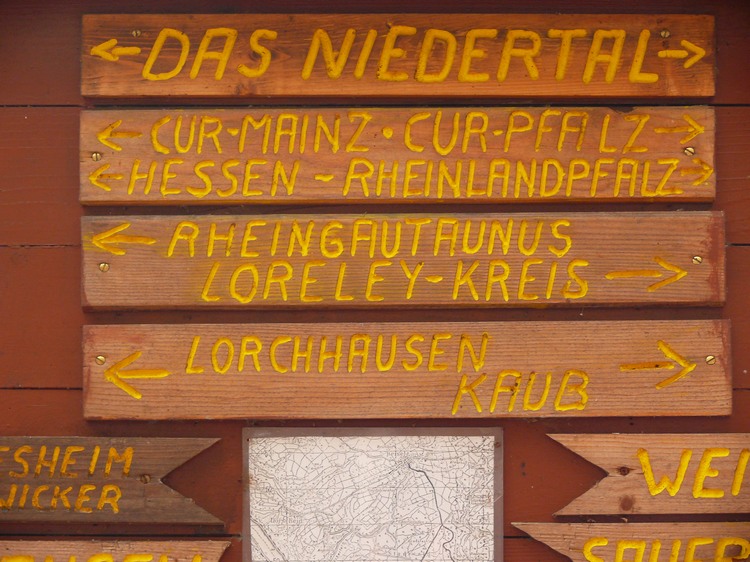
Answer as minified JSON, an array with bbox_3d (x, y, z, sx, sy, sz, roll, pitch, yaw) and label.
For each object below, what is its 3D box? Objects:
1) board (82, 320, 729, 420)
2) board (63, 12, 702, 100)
[{"bbox_3d":[0.028,0.080,2.369,0.564,0.084,0.020,0,-15,1],"label":"board"},{"bbox_3d":[0.021,-0.200,2.442,0.568,0.077,0.020,0,-14,1],"label":"board"}]

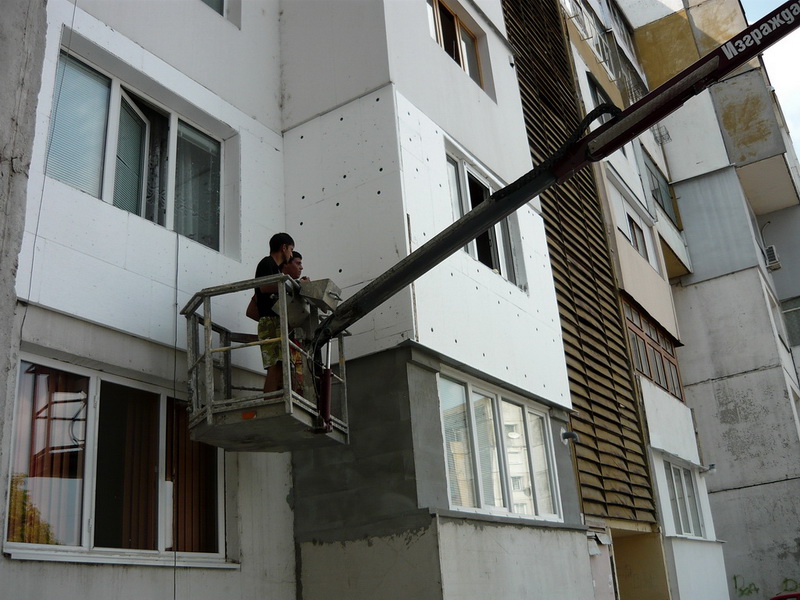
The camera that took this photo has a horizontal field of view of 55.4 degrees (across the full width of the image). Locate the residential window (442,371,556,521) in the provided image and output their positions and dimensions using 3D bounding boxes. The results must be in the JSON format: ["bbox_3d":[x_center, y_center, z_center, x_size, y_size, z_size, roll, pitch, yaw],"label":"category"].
[{"bbox_3d":[1.119,1.626,8.127,0.120,1.340,2.590,-18,-25,30],"label":"residential window"}]

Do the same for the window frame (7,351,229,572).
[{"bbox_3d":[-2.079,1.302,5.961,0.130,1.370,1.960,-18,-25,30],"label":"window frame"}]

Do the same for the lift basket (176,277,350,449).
[{"bbox_3d":[-1.112,0.616,6.173,0.935,1.030,1.639,-8,-20,7],"label":"lift basket"}]

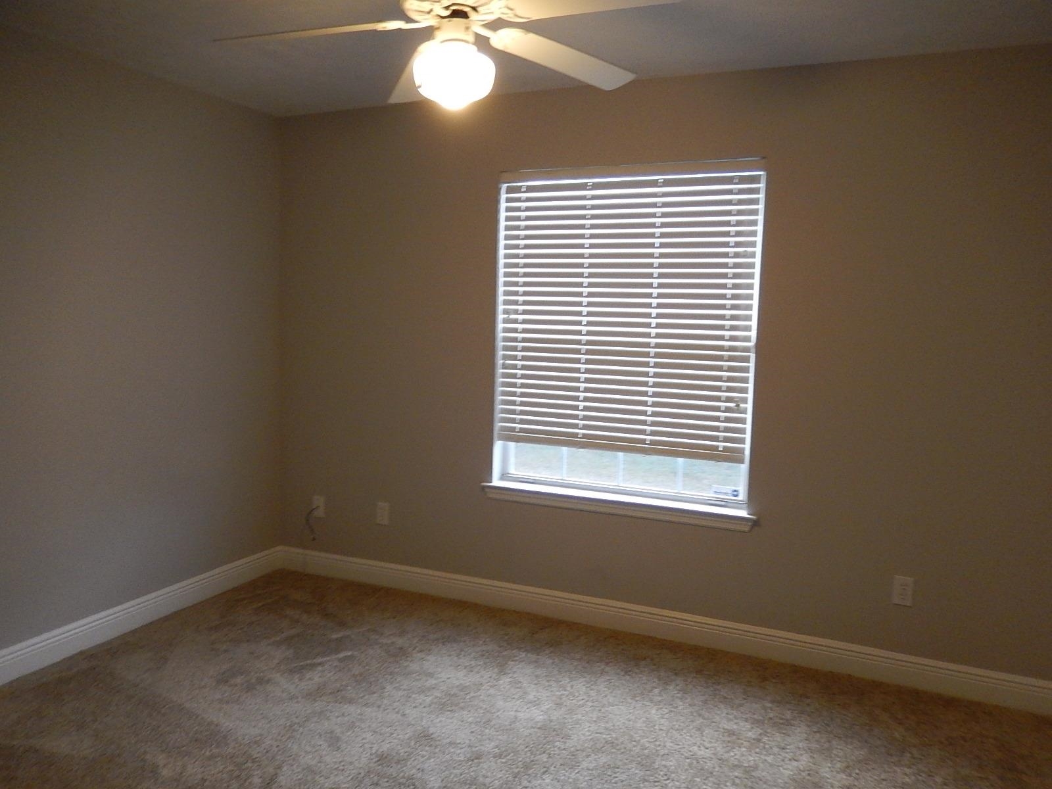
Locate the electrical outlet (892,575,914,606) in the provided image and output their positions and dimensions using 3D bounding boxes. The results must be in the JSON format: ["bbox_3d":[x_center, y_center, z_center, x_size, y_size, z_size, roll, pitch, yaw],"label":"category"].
[{"bbox_3d":[1.500,0.785,3.019,0.065,0.113,0.010,4,6,23],"label":"electrical outlet"}]

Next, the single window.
[{"bbox_3d":[0.420,-0.228,3.422,1.260,1.560,0.120,4,6,23],"label":"single window"}]

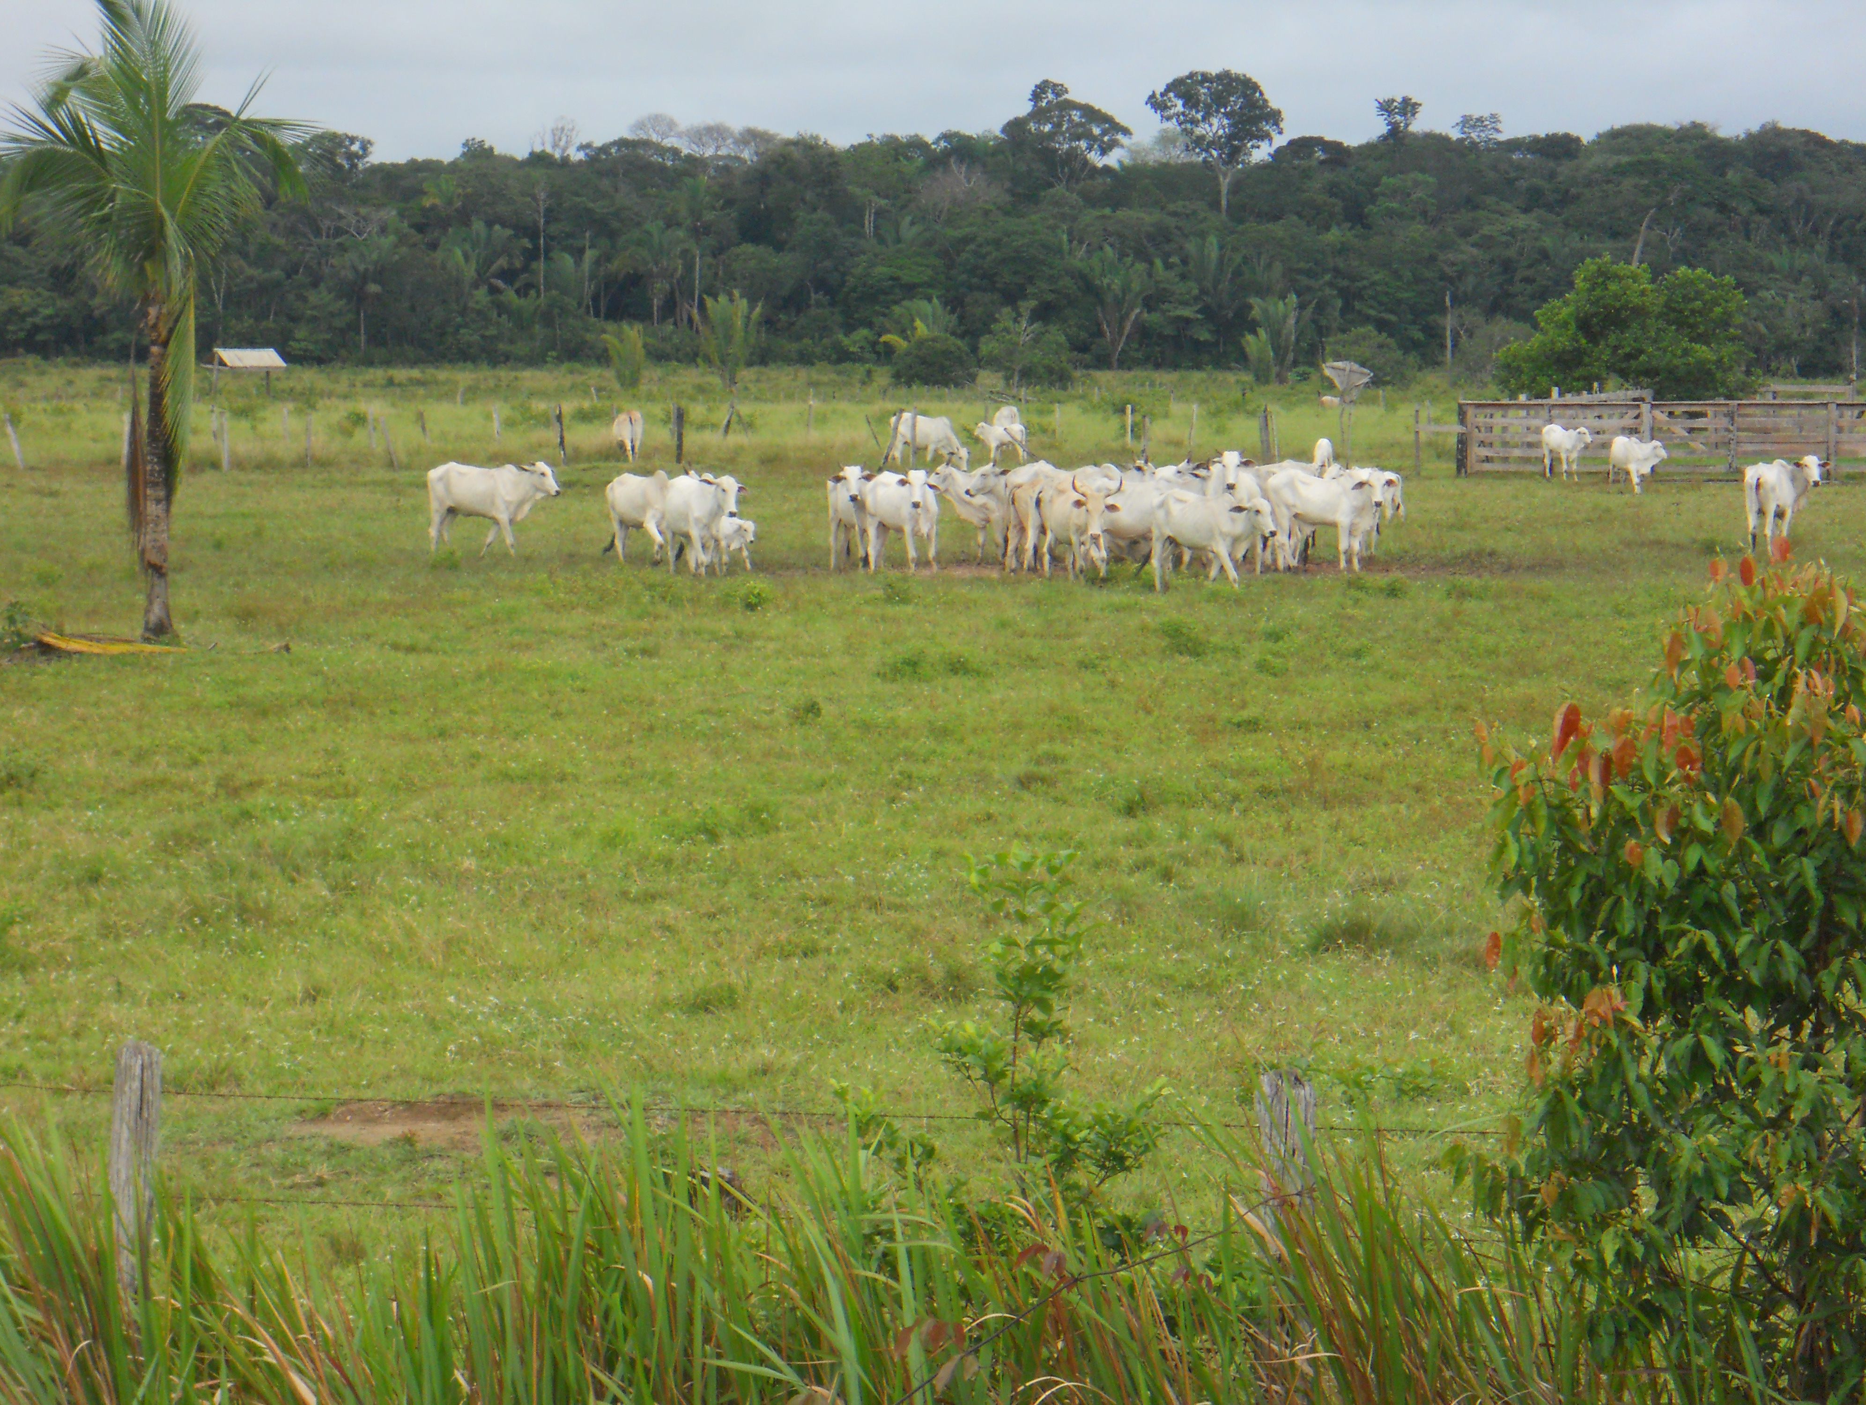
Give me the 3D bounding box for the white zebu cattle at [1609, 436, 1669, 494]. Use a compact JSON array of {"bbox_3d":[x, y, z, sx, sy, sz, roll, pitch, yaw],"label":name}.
[{"bbox_3d":[15.828,-5.353,170.000,1.650,1.280,0.480,3,4,42],"label":"white zebu cattle"}]

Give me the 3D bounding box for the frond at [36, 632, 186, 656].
[{"bbox_3d":[-8.661,-0.622,79.500,1.600,0.220,0.600,0,3,0],"label":"frond"}]

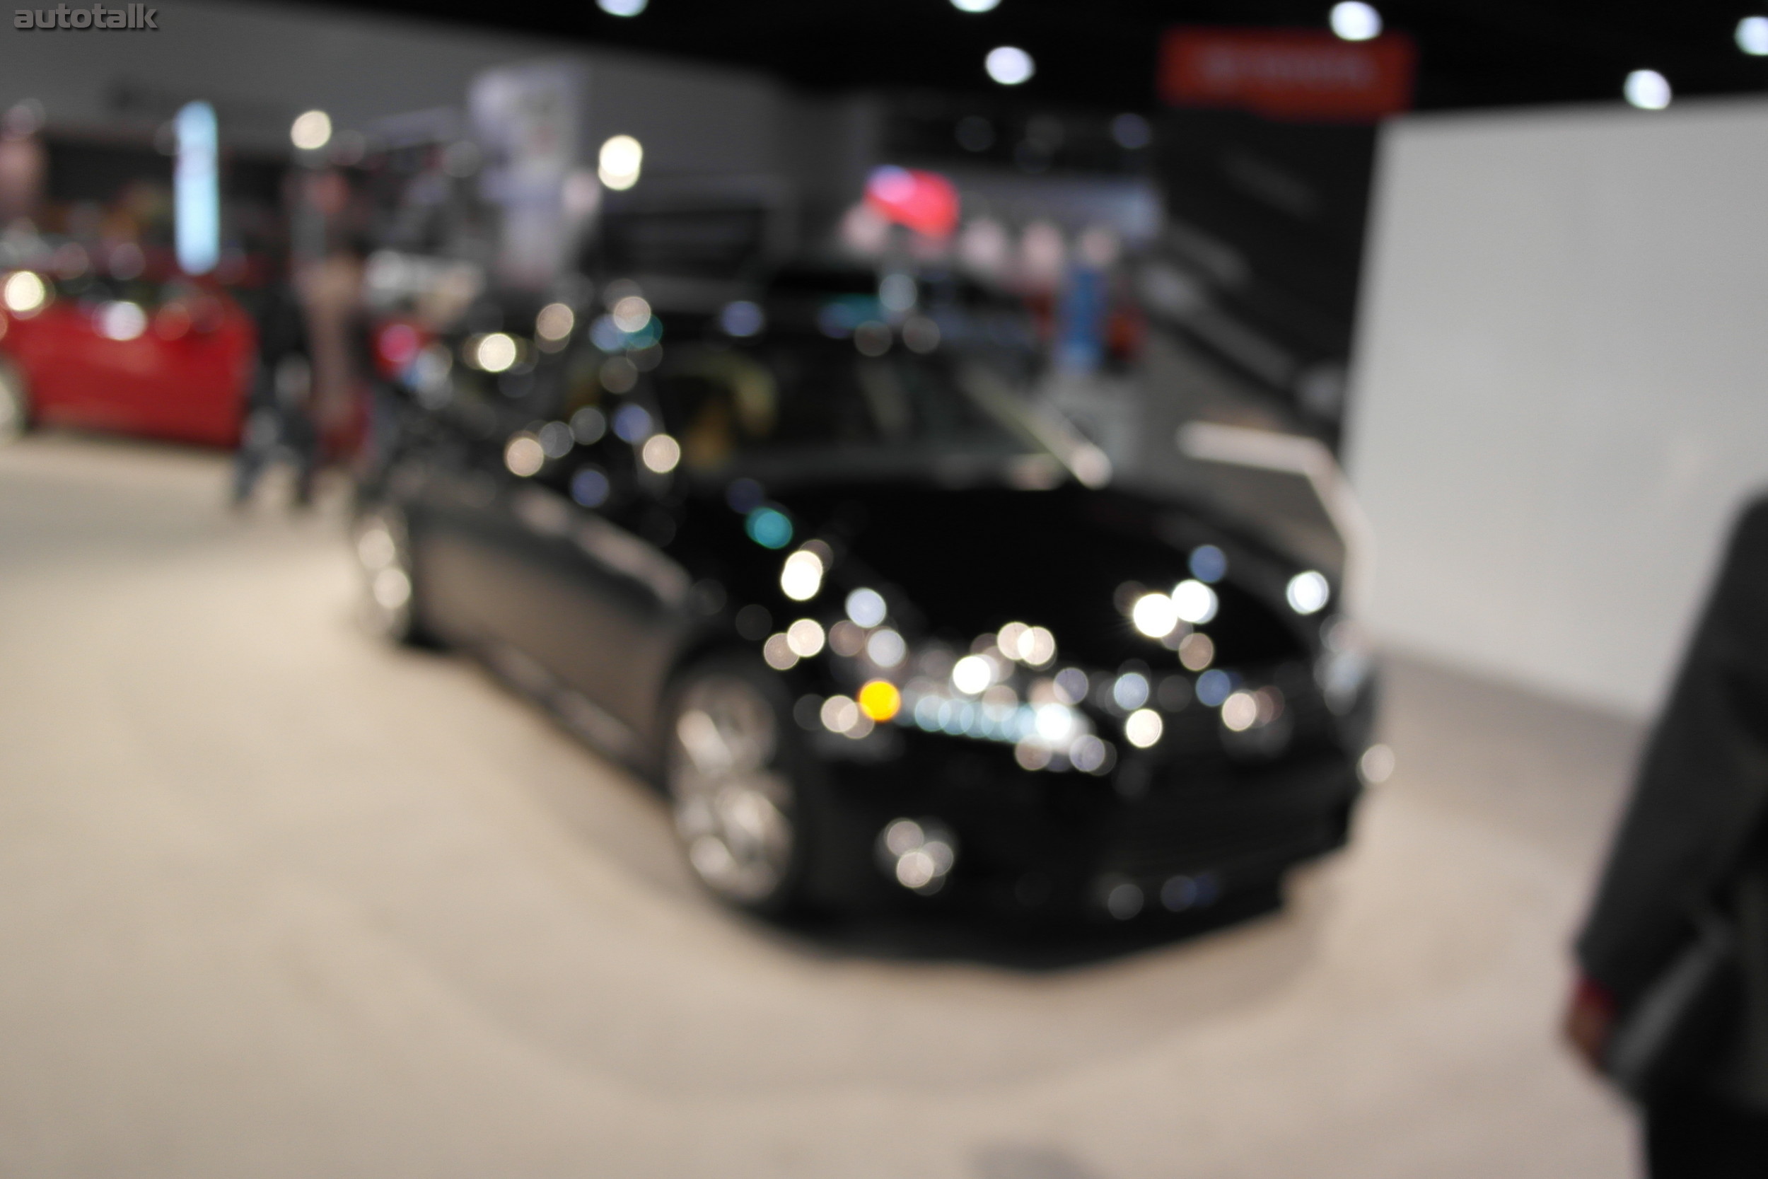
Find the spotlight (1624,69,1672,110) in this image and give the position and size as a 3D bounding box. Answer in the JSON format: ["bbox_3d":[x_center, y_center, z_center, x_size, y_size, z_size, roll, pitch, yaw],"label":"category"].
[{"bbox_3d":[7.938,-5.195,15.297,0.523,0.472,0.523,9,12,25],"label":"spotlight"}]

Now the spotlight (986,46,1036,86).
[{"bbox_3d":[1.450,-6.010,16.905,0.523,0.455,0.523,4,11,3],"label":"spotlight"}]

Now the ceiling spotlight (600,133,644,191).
[{"bbox_3d":[-2.536,-4.117,14.199,0.408,0.506,0.408,1,11,-11],"label":"ceiling spotlight"}]

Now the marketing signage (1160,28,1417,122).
[{"bbox_3d":[4.011,-5.104,14.624,2.750,0.880,0.200,6,11,12],"label":"marketing signage"}]

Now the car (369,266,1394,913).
[{"bbox_3d":[-0.428,-0.247,5.077,1.820,1.430,4.600,-4,13,-34],"label":"car"}]

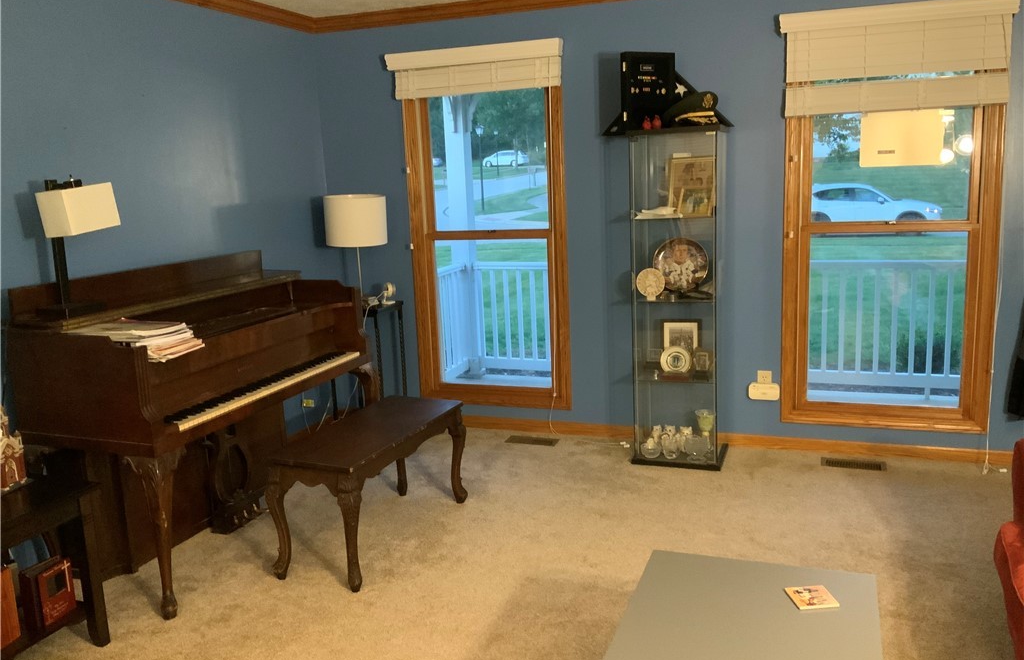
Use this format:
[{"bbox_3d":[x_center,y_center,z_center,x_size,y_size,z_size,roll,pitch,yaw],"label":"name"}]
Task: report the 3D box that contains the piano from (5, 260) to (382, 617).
[{"bbox_3d":[-1.208,0.295,3.609,0.610,1.120,1.485,1,11,19],"label":"piano"}]

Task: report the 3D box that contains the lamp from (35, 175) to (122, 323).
[{"bbox_3d":[-1.535,-0.293,3.020,0.155,0.475,0.295,1,11,19],"label":"lamp"}]

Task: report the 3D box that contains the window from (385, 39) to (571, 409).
[{"bbox_3d":[-0.161,-0.526,4.727,0.990,1.962,0.135,1,11,19],"label":"window"}]

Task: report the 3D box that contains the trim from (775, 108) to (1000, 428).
[{"bbox_3d":[1.791,-0.396,4.093,0.930,1.782,0.075,1,11,19],"label":"trim"}]

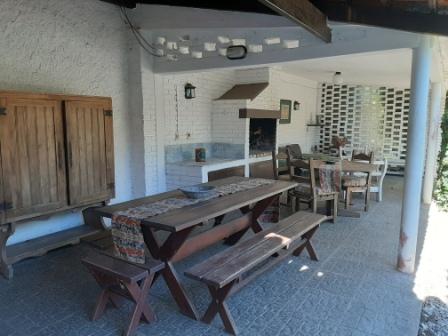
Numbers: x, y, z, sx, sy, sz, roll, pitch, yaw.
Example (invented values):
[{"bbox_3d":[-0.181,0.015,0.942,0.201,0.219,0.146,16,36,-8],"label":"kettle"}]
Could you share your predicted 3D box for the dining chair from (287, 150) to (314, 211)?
[{"bbox_3d":[1.186,0.274,5.110,0.464,0.948,0.433,6,10,41],"label":"dining chair"}]

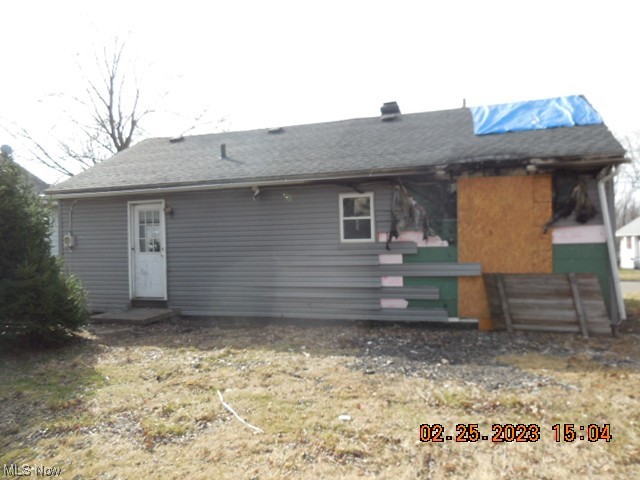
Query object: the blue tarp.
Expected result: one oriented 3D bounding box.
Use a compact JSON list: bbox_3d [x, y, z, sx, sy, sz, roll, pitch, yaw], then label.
[{"bbox_3d":[4.319,-2.578,9.489,2.400,0.100,2.100,-1,29,18],"label":"blue tarp"}]

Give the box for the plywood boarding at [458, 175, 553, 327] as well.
[{"bbox_3d":[3.117,0.218,7.801,1.500,2.560,0.040,-1,0,18],"label":"plywood boarding"}]

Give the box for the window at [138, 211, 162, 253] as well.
[{"bbox_3d":[-3.695,-0.180,10.042,0.570,0.920,0.050,-1,0,18],"label":"window"}]

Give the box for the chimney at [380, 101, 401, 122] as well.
[{"bbox_3d":[1.725,-3.100,11.151,0.420,0.430,0.420,-1,0,18],"label":"chimney"}]

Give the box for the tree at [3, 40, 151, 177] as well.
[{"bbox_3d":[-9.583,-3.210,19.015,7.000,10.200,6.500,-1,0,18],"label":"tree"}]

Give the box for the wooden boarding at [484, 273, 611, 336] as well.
[{"bbox_3d":[3.616,1.021,7.453,1.760,0.980,0.090,-4,-17,18],"label":"wooden boarding"}]

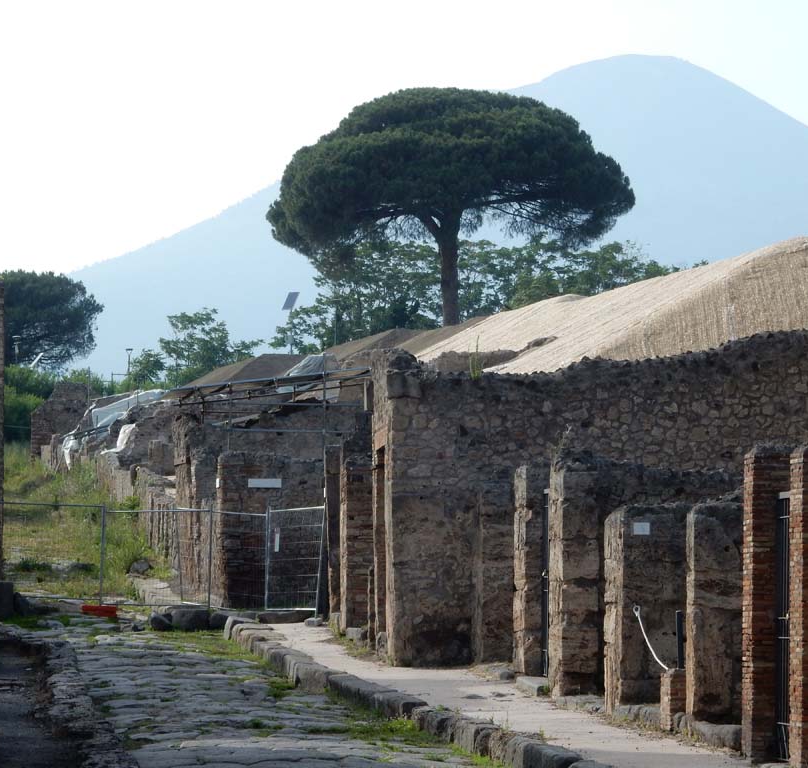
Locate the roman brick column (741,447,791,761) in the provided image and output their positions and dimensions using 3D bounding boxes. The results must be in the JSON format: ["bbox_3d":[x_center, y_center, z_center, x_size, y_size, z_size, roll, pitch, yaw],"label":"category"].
[{"bbox_3d":[3.207,1.915,35.860,0.430,2.667,0.480,1,-3,-6],"label":"roman brick column"}]

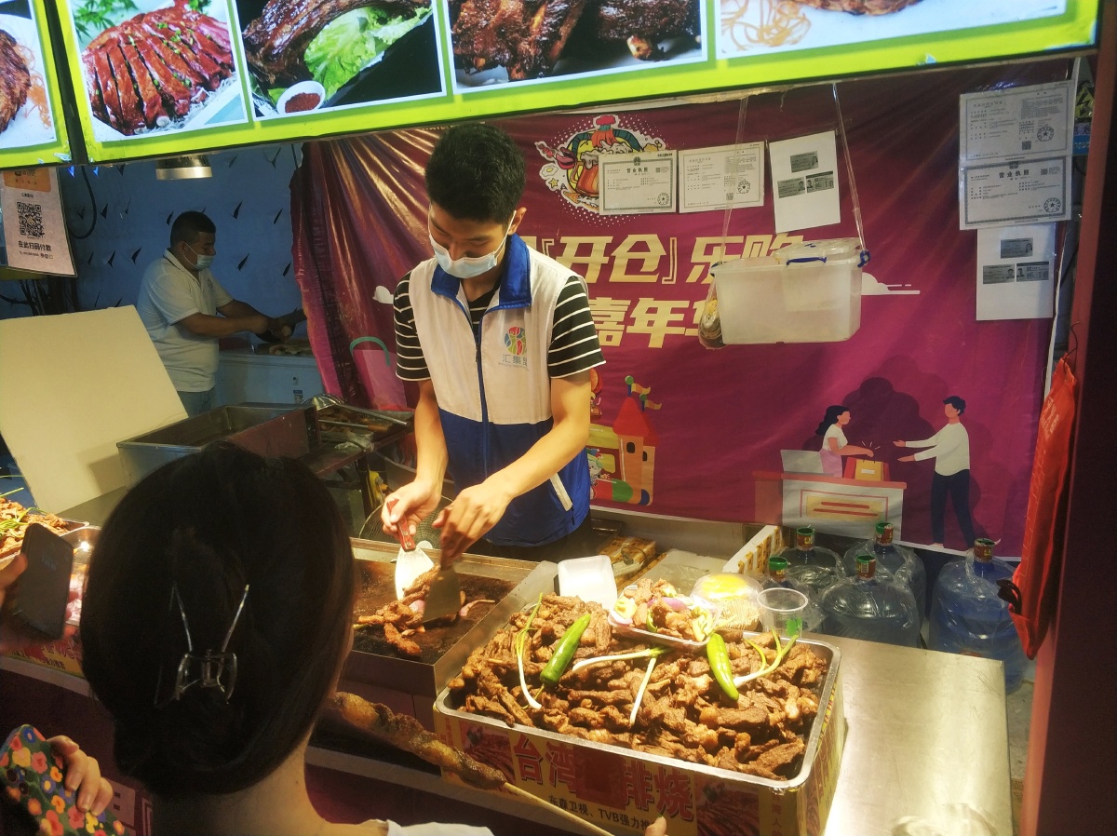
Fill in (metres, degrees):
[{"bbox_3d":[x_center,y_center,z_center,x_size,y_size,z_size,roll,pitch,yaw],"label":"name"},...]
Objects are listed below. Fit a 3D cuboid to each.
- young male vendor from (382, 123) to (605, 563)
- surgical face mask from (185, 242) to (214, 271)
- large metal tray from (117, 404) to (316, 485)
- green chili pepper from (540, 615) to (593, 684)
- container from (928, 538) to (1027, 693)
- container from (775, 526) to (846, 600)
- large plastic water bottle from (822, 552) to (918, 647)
[{"bbox_3d":[-0.090,0.294,1.814,0.460,1.730,0.450,2,17,21],"label":"young male vendor"},{"bbox_3d":[-1.460,-0.659,3.550,0.110,0.110,0.140,13,15,-5],"label":"surgical face mask"},{"bbox_3d":[-1.186,0.094,3.042,0.350,0.145,0.480,3,18,25],"label":"large metal tray"},{"bbox_3d":[0.019,0.351,1.344,0.030,0.030,0.150,4,18,28],"label":"green chili pepper"},{"bbox_3d":[1.295,0.600,2.671,0.260,0.475,0.260,3,18,25],"label":"container"},{"bbox_3d":[0.809,0.589,2.845,0.260,0.475,0.260,3,18,25],"label":"container"},{"bbox_3d":[0.923,0.643,2.622,0.260,0.475,0.260,3,18,25],"label":"large plastic water bottle"}]

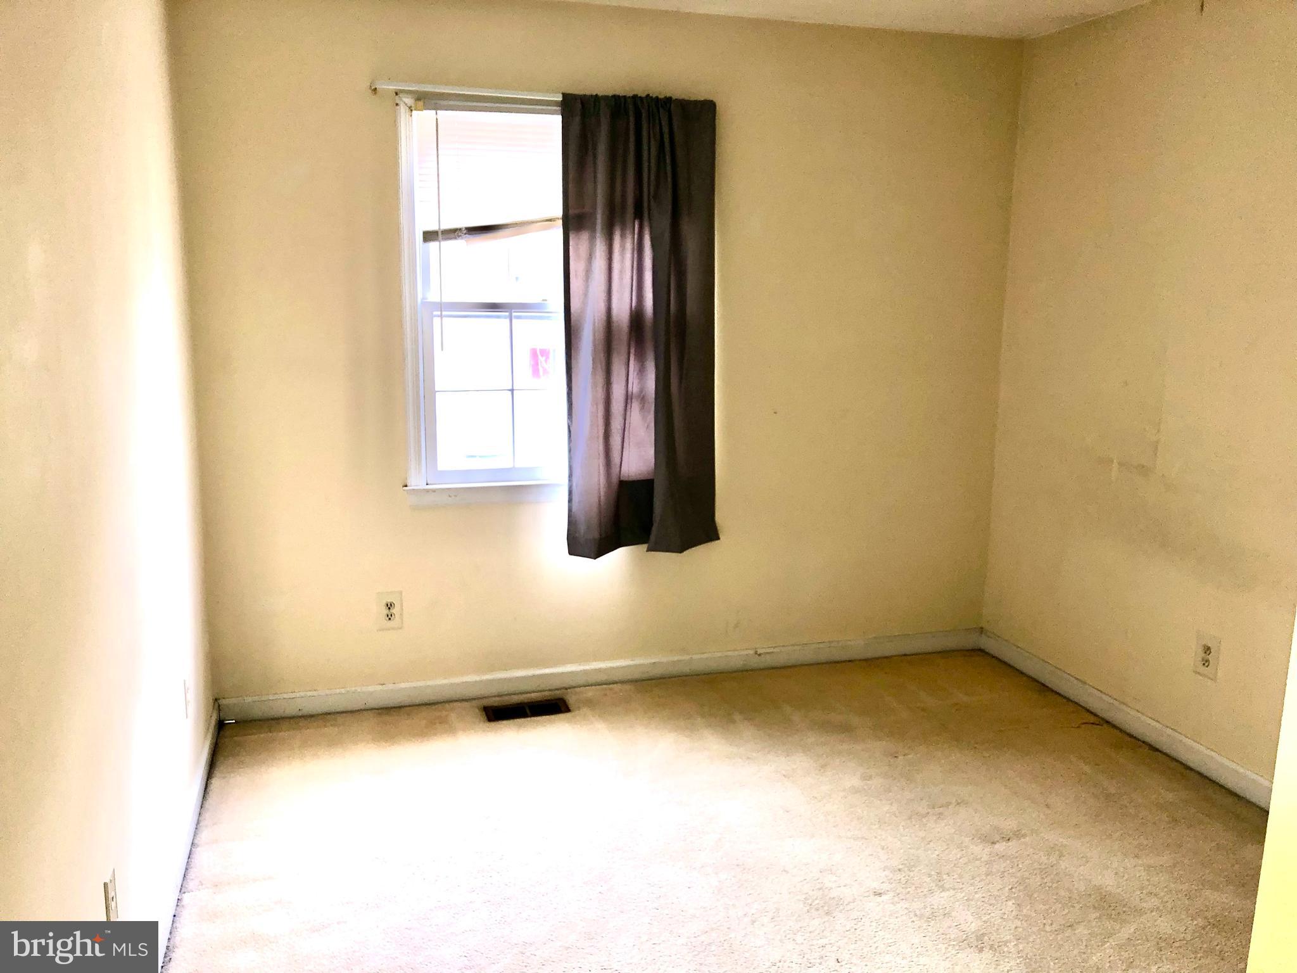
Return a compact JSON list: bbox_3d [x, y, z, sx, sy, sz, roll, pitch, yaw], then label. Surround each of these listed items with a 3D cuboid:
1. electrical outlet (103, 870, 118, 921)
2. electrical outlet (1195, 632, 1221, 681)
[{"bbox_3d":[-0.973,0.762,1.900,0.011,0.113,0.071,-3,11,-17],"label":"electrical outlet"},{"bbox_3d":[1.756,0.535,3.307,0.010,0.133,0.089,-3,11,-17],"label":"electrical outlet"}]

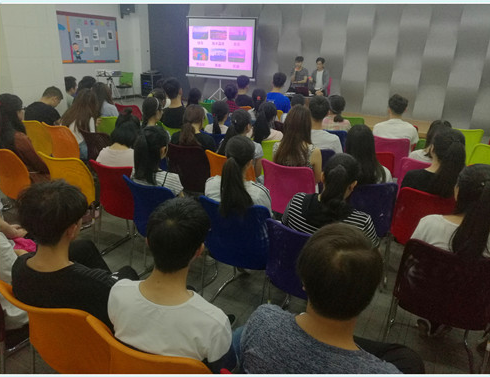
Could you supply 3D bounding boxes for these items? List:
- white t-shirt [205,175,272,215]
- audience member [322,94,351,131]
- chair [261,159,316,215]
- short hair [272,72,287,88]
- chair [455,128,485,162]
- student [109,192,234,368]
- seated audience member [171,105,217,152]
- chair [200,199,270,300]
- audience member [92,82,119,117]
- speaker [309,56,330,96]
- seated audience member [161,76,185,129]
[{"bbox_3d":[-0.027,0.146,2.367,0.430,0.530,0.280,9,22,17],"label":"white t-shirt"},{"bbox_3d":[0.985,-0.476,4.491,0.450,1.220,0.720,8,21,14],"label":"audience member"},{"bbox_3d":[0.404,0.133,3.273,0.460,0.800,0.520,11,22,24],"label":"chair"},{"bbox_3d":[0.479,-1.488,5.437,0.180,0.200,0.210,7,21,12],"label":"short hair"},{"bbox_3d":[2.692,-0.409,5.130,0.470,0.860,0.560,6,20,9],"label":"chair"},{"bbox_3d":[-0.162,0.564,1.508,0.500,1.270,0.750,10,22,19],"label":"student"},{"bbox_3d":[-0.322,-0.253,3.767,0.460,1.140,0.750,9,21,19],"label":"seated audience member"},{"bbox_3d":[0.001,0.389,2.530,0.460,0.800,0.520,9,21,20],"label":"chair"},{"bbox_3d":[-1.555,-0.676,4.693,0.460,1.220,0.720,12,23,23],"label":"audience member"},{"bbox_3d":[1.518,-2.113,8.460,0.500,1.310,0.780,14,23,29],"label":"speaker"},{"bbox_3d":[-0.657,-0.671,4.818,0.480,1.330,0.780,9,21,19],"label":"seated audience member"}]

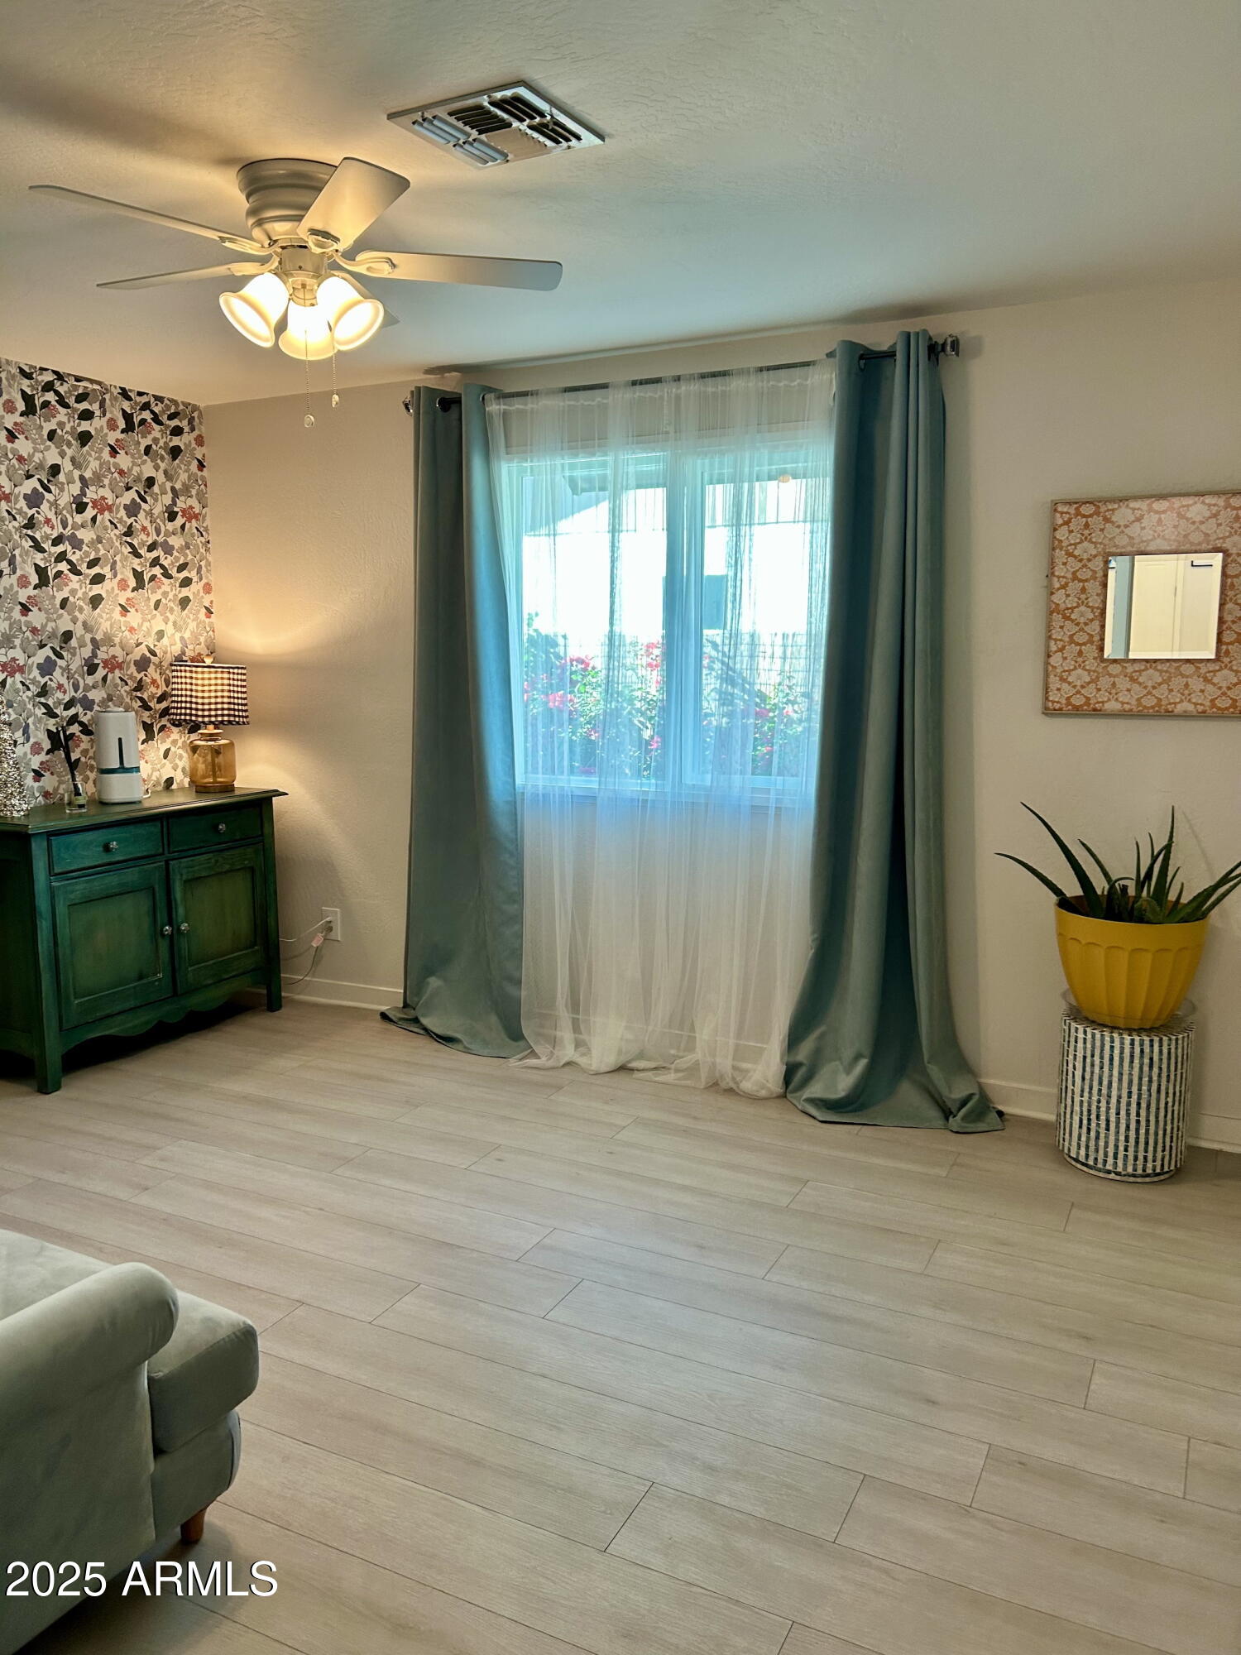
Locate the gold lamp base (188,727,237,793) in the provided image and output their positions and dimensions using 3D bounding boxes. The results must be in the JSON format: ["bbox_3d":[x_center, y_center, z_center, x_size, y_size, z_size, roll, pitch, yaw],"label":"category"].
[{"bbox_3d":[-1.639,-0.273,4.986,0.185,0.260,0.185,4,9,26],"label":"gold lamp base"}]

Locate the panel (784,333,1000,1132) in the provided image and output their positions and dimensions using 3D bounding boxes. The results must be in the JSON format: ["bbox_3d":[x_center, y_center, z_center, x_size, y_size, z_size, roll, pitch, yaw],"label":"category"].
[{"bbox_3d":[0.846,-0.276,3.783,0.670,2.375,0.240,4,9,26],"label":"panel"}]

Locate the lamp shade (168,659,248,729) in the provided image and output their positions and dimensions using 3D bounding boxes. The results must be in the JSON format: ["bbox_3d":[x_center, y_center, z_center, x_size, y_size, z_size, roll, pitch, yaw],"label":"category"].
[{"bbox_3d":[-1.637,-0.531,4.951,0.300,0.235,0.300,4,9,26],"label":"lamp shade"}]

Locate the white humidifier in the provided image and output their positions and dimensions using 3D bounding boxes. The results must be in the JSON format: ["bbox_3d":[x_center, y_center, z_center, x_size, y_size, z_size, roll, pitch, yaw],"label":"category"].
[{"bbox_3d":[-1.856,-0.260,4.607,0.155,0.333,0.160,-4,9,-31],"label":"white humidifier"}]

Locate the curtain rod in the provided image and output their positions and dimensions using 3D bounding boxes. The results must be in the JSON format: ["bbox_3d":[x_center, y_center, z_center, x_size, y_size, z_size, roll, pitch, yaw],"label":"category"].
[{"bbox_3d":[0.102,-1.463,4.058,1.980,0.066,0.090,4,9,26],"label":"curtain rod"}]

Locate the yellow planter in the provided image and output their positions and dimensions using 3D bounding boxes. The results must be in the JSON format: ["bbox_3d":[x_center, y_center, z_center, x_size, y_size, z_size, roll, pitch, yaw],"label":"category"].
[{"bbox_3d":[1.423,0.382,3.477,0.400,0.312,0.400,4,9,26],"label":"yellow planter"}]

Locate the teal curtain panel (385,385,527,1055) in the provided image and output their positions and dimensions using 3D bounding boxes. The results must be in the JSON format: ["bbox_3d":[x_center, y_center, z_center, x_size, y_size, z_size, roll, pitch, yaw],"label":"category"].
[{"bbox_3d":[-0.630,-0.384,4.524,0.700,2.370,0.220,4,9,26],"label":"teal curtain panel"}]

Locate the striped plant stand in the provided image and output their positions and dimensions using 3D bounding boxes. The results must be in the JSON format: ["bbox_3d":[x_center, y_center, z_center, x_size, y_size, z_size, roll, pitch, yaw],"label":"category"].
[{"bbox_3d":[1.432,0.746,3.537,0.343,0.426,0.343,4,9,26],"label":"striped plant stand"}]

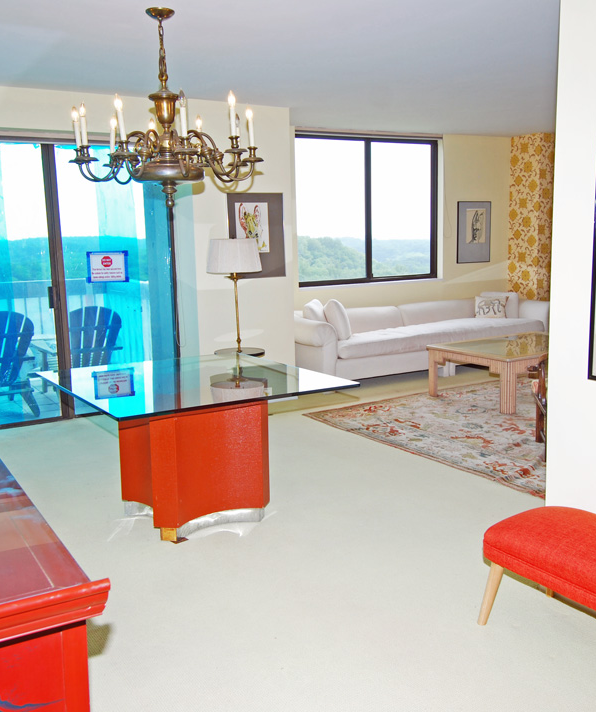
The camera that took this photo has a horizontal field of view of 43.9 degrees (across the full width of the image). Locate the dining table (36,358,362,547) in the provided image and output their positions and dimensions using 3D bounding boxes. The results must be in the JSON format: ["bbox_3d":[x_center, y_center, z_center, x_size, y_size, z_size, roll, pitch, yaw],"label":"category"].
[{"bbox_3d":[-0.534,0.469,3.772,1.184,0.725,1.218,-7,10,-30],"label":"dining table"}]

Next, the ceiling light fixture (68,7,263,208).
[{"bbox_3d":[-0.680,-1.270,3.832,1.007,0.981,1.007,-7,10,-30],"label":"ceiling light fixture"}]

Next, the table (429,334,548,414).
[{"bbox_3d":[1.992,0.115,6.543,1.438,0.423,1.029,-7,10,-30],"label":"table"}]

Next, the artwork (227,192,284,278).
[{"bbox_3d":[-0.358,-1.075,6.623,0.563,0.740,0.025,-7,10,-30],"label":"artwork"}]

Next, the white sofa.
[{"bbox_3d":[1.284,-0.197,7.705,3.032,0.705,1.001,-7,10,-30],"label":"white sofa"}]

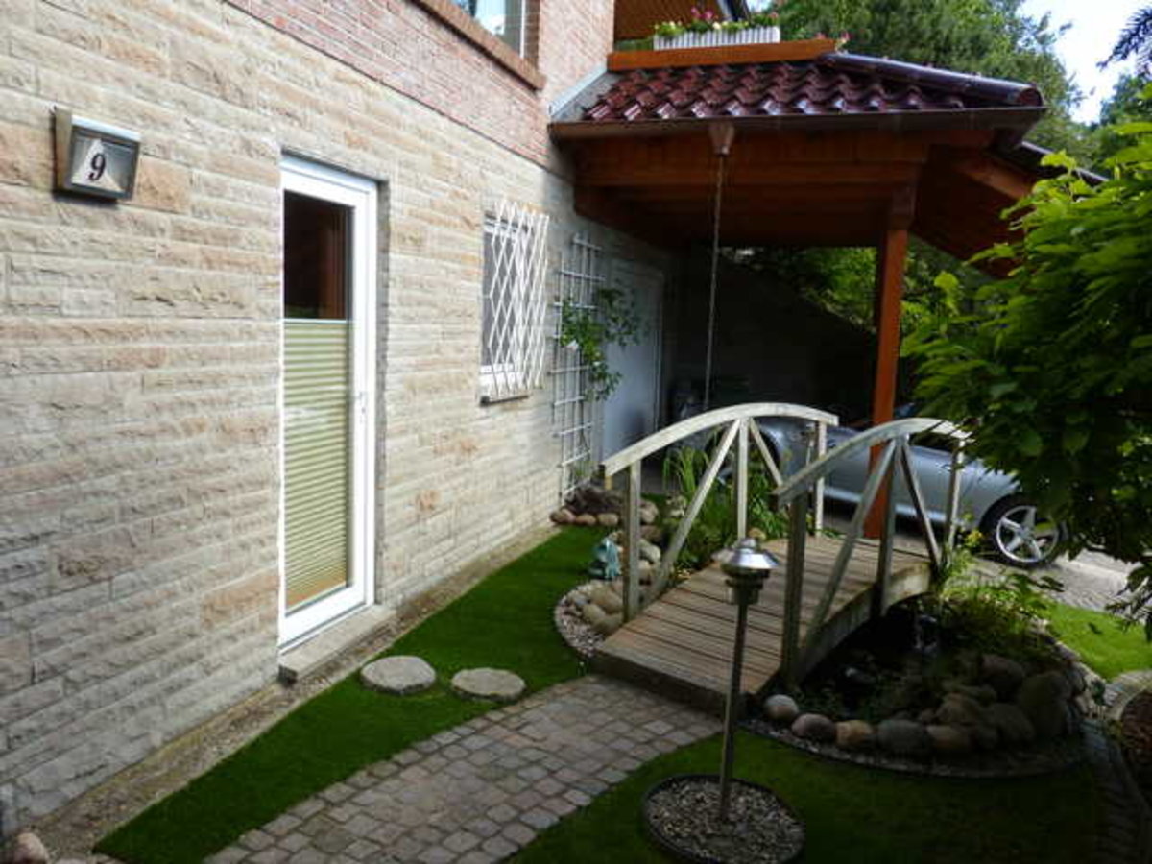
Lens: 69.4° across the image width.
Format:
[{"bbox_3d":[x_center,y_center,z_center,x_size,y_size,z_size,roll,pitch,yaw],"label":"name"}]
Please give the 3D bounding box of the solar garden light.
[{"bbox_3d":[0.520,0.807,2.678,0.200,0.939,0.200,5,8,18],"label":"solar garden light"}]

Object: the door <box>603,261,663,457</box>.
[{"bbox_3d":[0.573,-0.628,8.874,0.080,2.192,2.272,5,8,18],"label":"door"}]

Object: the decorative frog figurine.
[{"bbox_3d":[0.187,0.794,5.242,0.220,0.265,0.170,1,8,-8],"label":"decorative frog figurine"}]

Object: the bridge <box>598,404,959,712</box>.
[{"bbox_3d":[1.319,0.474,4.653,0.864,1.144,2.864,8,10,38],"label":"bridge"}]

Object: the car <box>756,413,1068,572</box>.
[{"bbox_3d":[3.050,0.200,7.800,4.200,1.290,1.770,9,10,40],"label":"car"}]

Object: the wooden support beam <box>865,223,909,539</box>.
[{"bbox_3d":[2.467,-0.398,6.606,0.145,2.448,0.145,5,8,18],"label":"wooden support beam"}]

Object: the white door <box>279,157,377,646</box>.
[{"bbox_3d":[-1.193,-0.115,3.861,0.080,2.128,0.844,5,8,18],"label":"white door"}]

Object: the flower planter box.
[{"bbox_3d":[1.201,-3.260,6.991,1.040,0.150,0.180,5,8,18],"label":"flower planter box"}]

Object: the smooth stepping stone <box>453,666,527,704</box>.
[{"bbox_3d":[-0.373,1.096,3.570,0.325,0.060,0.300,2,8,0],"label":"smooth stepping stone"}]

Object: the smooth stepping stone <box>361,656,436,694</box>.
[{"bbox_3d":[-0.769,1.071,3.641,0.330,0.060,0.330,5,8,18],"label":"smooth stepping stone"}]

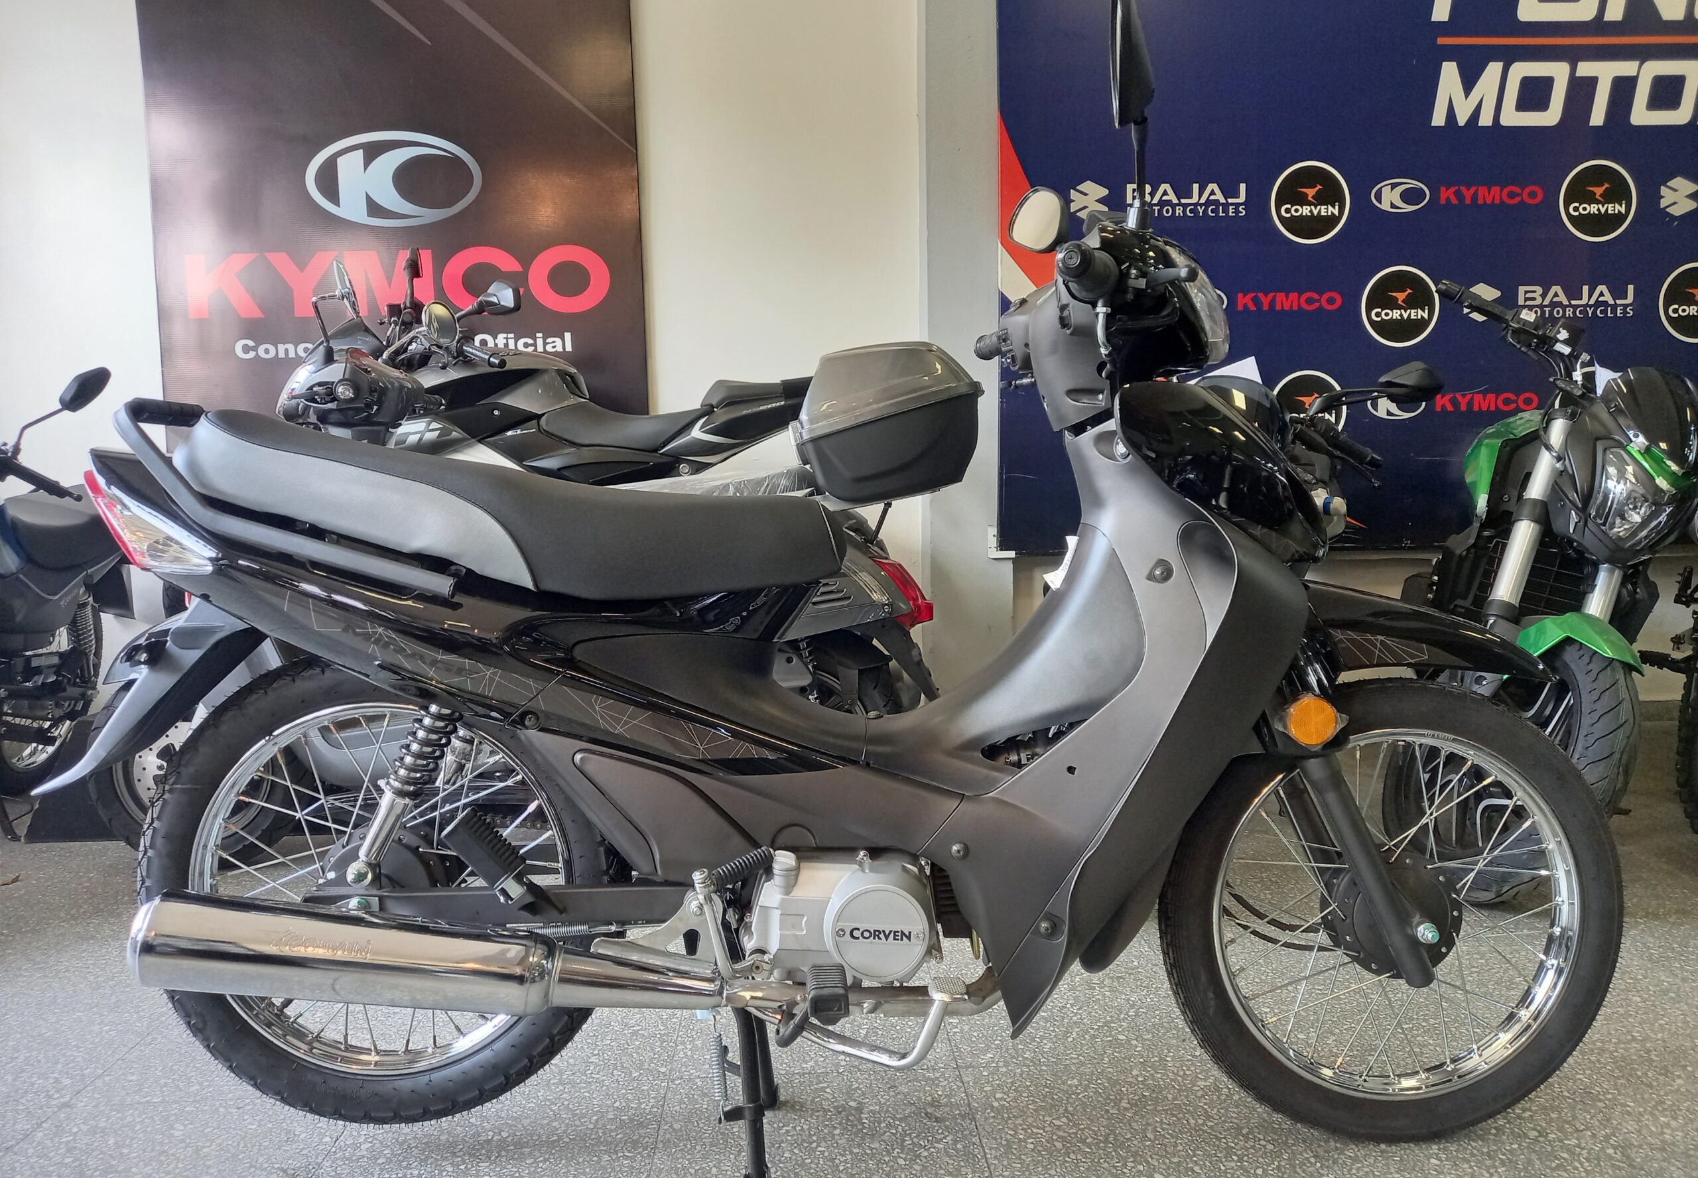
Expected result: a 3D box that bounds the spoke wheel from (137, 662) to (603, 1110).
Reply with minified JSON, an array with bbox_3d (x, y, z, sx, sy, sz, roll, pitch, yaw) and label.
[{"bbox_3d":[-0.578,0.364,1.480,0.557,0.557,0.095,0,6,0],"label":"spoke wheel"}]

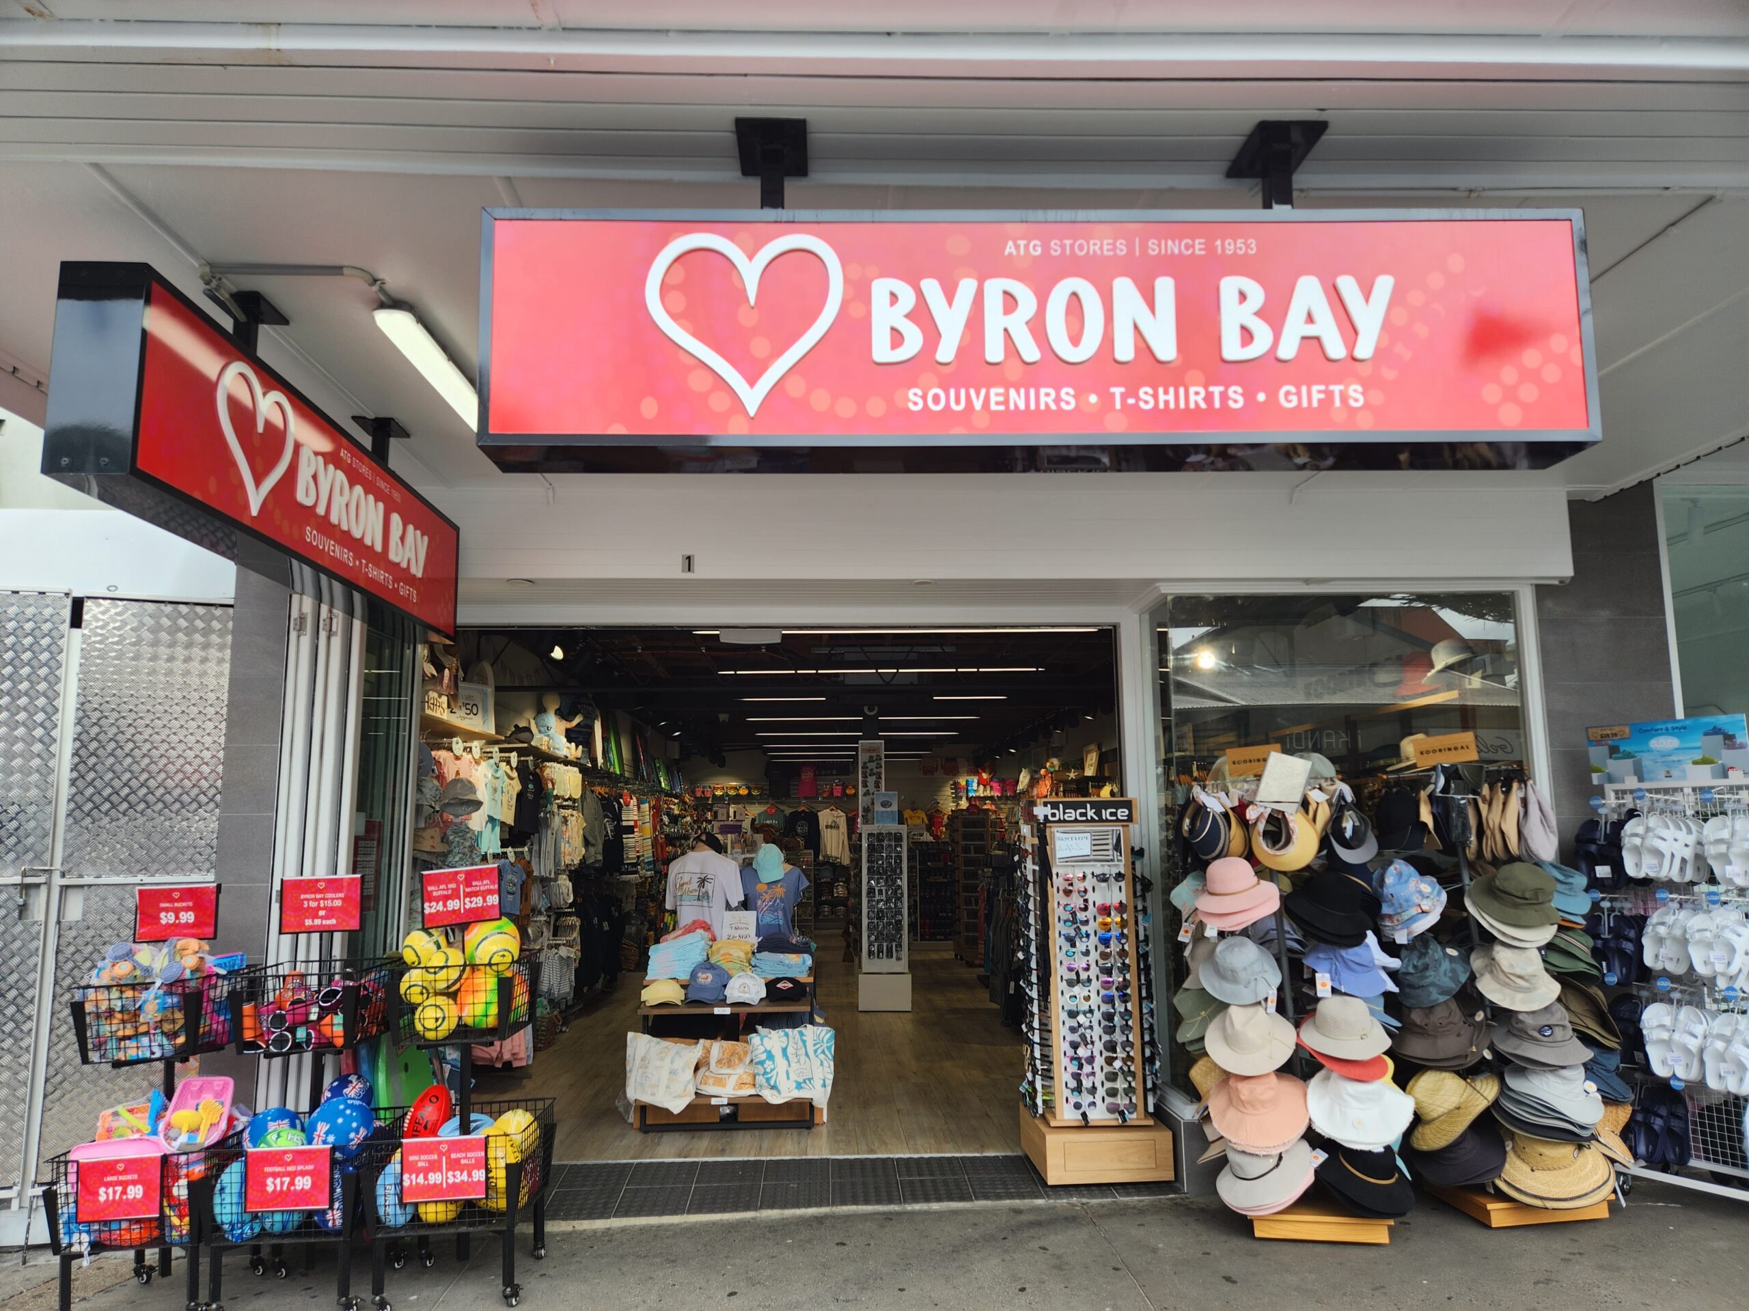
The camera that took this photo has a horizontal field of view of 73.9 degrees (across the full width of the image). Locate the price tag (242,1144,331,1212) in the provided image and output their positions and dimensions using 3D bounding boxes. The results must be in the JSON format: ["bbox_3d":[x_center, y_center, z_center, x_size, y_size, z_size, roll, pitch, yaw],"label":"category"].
[{"bbox_3d":[-2.113,1.889,4.190,0.305,0.220,0.010,0,-8,-5],"label":"price tag"}]

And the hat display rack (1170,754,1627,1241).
[{"bbox_3d":[2.275,1.446,5.089,1.880,1.930,0.820,0,-8,-6],"label":"hat display rack"}]

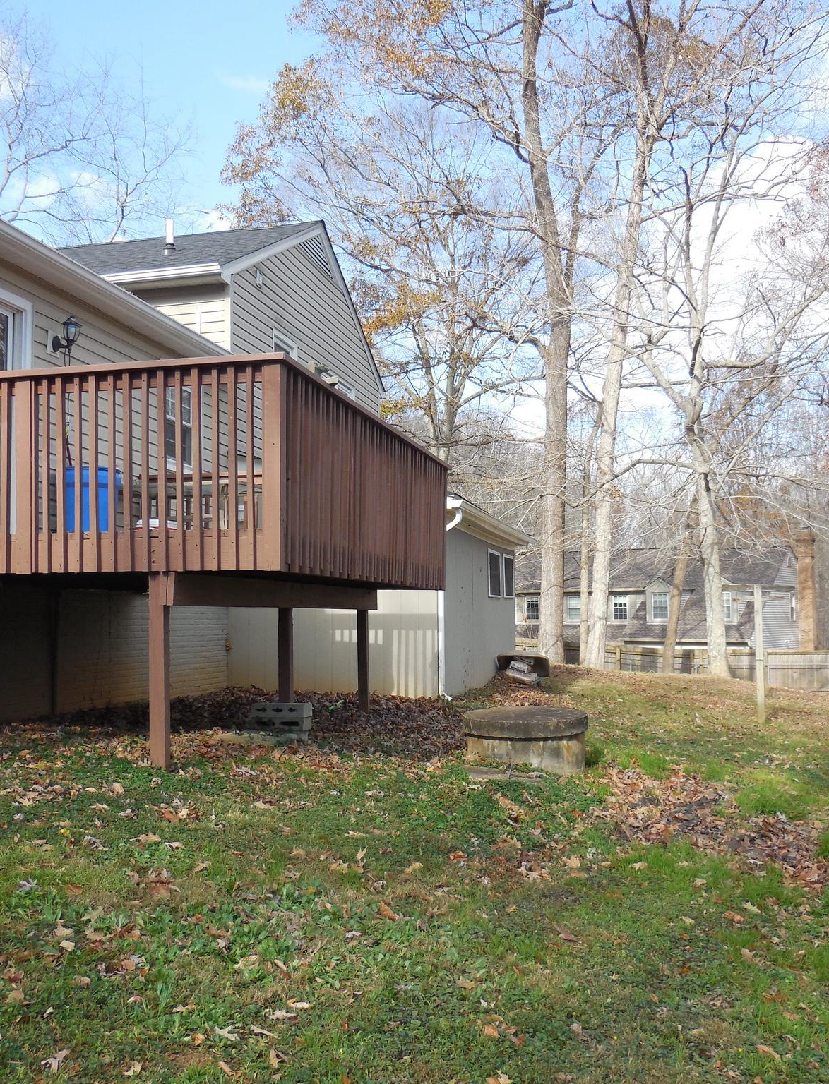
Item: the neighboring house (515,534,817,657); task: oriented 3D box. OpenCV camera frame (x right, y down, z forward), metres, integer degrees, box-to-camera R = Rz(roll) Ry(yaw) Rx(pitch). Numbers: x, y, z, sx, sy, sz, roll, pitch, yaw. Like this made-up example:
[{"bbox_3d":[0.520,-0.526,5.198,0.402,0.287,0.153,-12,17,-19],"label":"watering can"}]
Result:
[{"bbox_3d":[12.480,3.408,54.553,14.400,7.600,10.000,-3,-5,34],"label":"neighboring house"}]

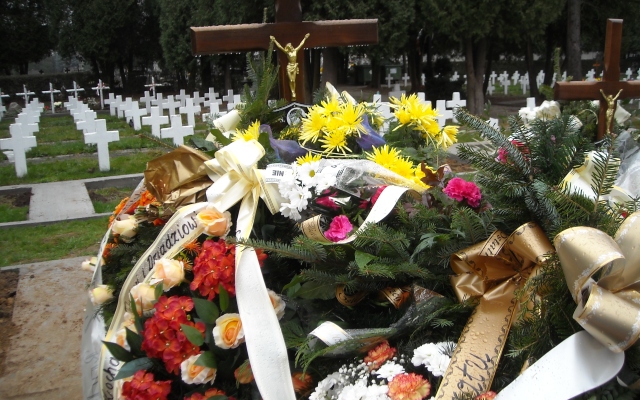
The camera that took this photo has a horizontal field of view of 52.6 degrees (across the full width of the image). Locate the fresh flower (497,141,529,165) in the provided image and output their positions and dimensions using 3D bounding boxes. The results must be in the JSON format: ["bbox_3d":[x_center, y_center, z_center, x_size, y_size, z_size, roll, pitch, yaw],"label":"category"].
[{"bbox_3d":[0.553,-0.136,1.850,0.100,0.075,0.075,1,11,11],"label":"fresh flower"}]

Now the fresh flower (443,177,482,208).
[{"bbox_3d":[0.370,-0.019,1.680,0.100,0.080,0.075,-2,11,-6],"label":"fresh flower"}]

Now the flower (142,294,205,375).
[{"bbox_3d":[-0.324,0.295,1.420,0.140,0.170,0.120,1,11,11],"label":"flower"}]

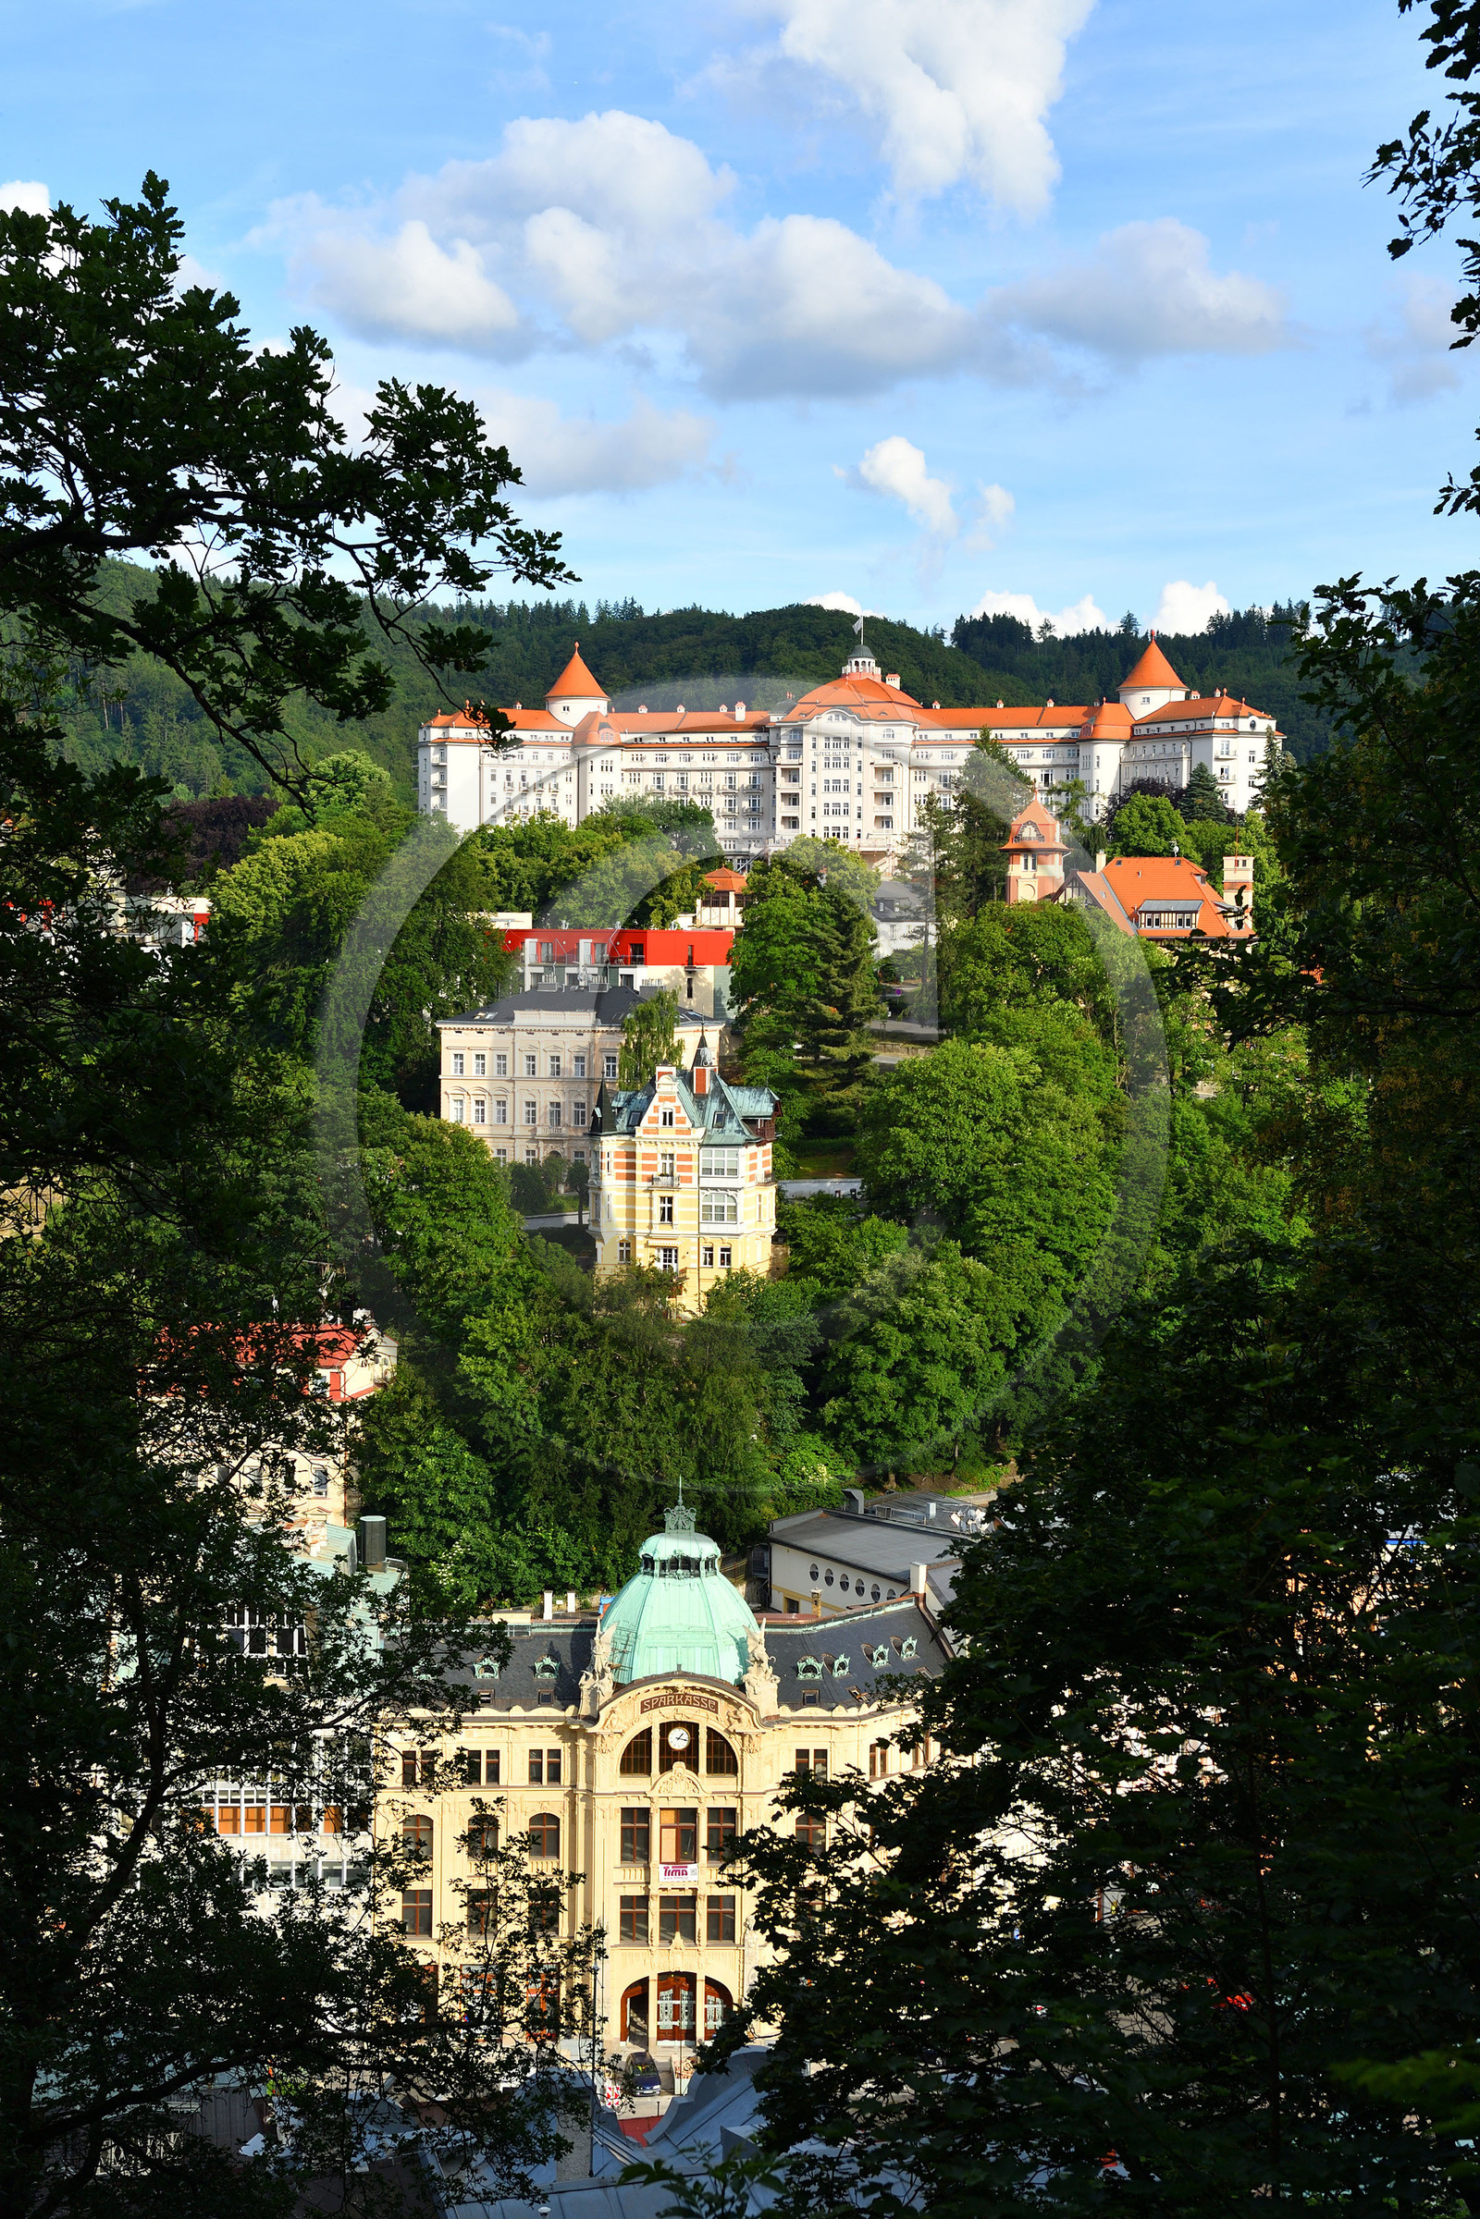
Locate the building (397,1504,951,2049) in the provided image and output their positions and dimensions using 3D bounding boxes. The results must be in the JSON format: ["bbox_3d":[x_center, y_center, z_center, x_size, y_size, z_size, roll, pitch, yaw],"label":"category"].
[{"bbox_3d":[-4.470,39.080,212.440,34.500,32.010,17.000,0,5,0],"label":"building"}]

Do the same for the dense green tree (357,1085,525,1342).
[{"bbox_3d":[-25.030,9.170,288.740,14.070,20.570,13.500,0,5,0],"label":"dense green tree"}]

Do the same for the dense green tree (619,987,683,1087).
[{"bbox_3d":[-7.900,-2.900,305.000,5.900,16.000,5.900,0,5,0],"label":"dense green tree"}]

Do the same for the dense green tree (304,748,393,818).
[{"bbox_3d":[-56.700,-44.500,500.000,13.000,15.500,13.000,0,5,0],"label":"dense green tree"}]

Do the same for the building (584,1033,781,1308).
[{"bbox_3d":[-4.900,5.130,300.940,16.200,23.630,15.000,0,5,0],"label":"building"}]

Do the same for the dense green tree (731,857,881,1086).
[{"bbox_3d":[6.490,-12.350,340.140,14.700,24.950,14.000,0,5,0],"label":"dense green tree"}]

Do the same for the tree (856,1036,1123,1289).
[{"bbox_3d":[21.650,4.600,303.410,22.870,22.200,19.000,0,5,0],"label":"tree"}]

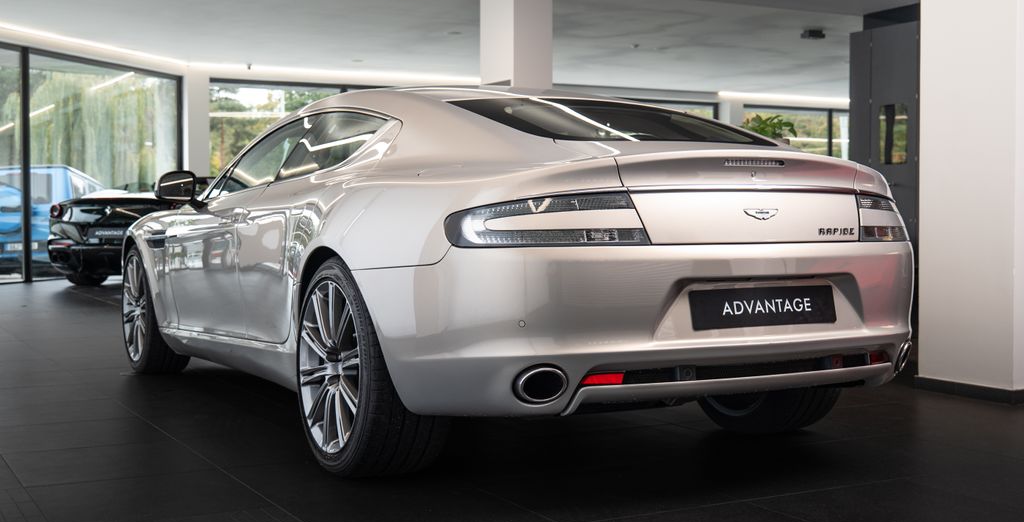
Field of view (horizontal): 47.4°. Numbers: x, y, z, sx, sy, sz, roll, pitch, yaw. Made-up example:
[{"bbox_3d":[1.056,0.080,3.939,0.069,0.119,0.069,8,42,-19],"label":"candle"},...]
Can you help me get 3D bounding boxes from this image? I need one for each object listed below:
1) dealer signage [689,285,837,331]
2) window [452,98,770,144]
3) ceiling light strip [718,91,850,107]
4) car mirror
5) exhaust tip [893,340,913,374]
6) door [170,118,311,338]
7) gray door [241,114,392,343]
[{"bbox_3d":[0.716,0.131,3.275,0.520,0.110,0.020,-1,-10,-29],"label":"dealer signage"},{"bbox_3d":[0.332,-0.491,3.967,1.040,0.090,0.700,-1,19,-30],"label":"window"},{"bbox_3d":[5.406,-3.197,22.950,3.160,0.130,0.120,-1,2,-24],"label":"ceiling light strip"},{"bbox_3d":[-1.519,-0.329,5.249,0.205,0.155,0.150,-1,2,-30],"label":"car mirror"},{"bbox_3d":[1.252,0.309,3.762,0.150,0.100,0.120,-1,2,-30],"label":"exhaust tip"},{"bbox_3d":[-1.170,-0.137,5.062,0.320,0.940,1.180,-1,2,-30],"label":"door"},{"bbox_3d":[-0.741,-0.144,4.260,0.330,0.880,0.920,-1,2,-29],"label":"gray door"}]

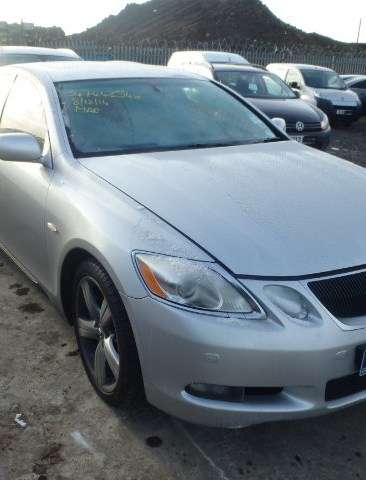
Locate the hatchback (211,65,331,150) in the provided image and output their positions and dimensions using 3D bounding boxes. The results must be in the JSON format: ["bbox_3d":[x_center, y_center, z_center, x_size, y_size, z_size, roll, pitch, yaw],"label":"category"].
[{"bbox_3d":[0.992,-2.379,9.374,1.750,1.480,4.170,-5,19,-20],"label":"hatchback"}]

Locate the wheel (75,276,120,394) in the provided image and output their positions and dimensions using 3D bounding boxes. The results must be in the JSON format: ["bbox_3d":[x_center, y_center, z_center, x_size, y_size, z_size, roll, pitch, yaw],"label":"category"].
[{"bbox_3d":[-0.289,0.382,2.267,0.200,0.490,0.490,-10,21,-29],"label":"wheel"}]

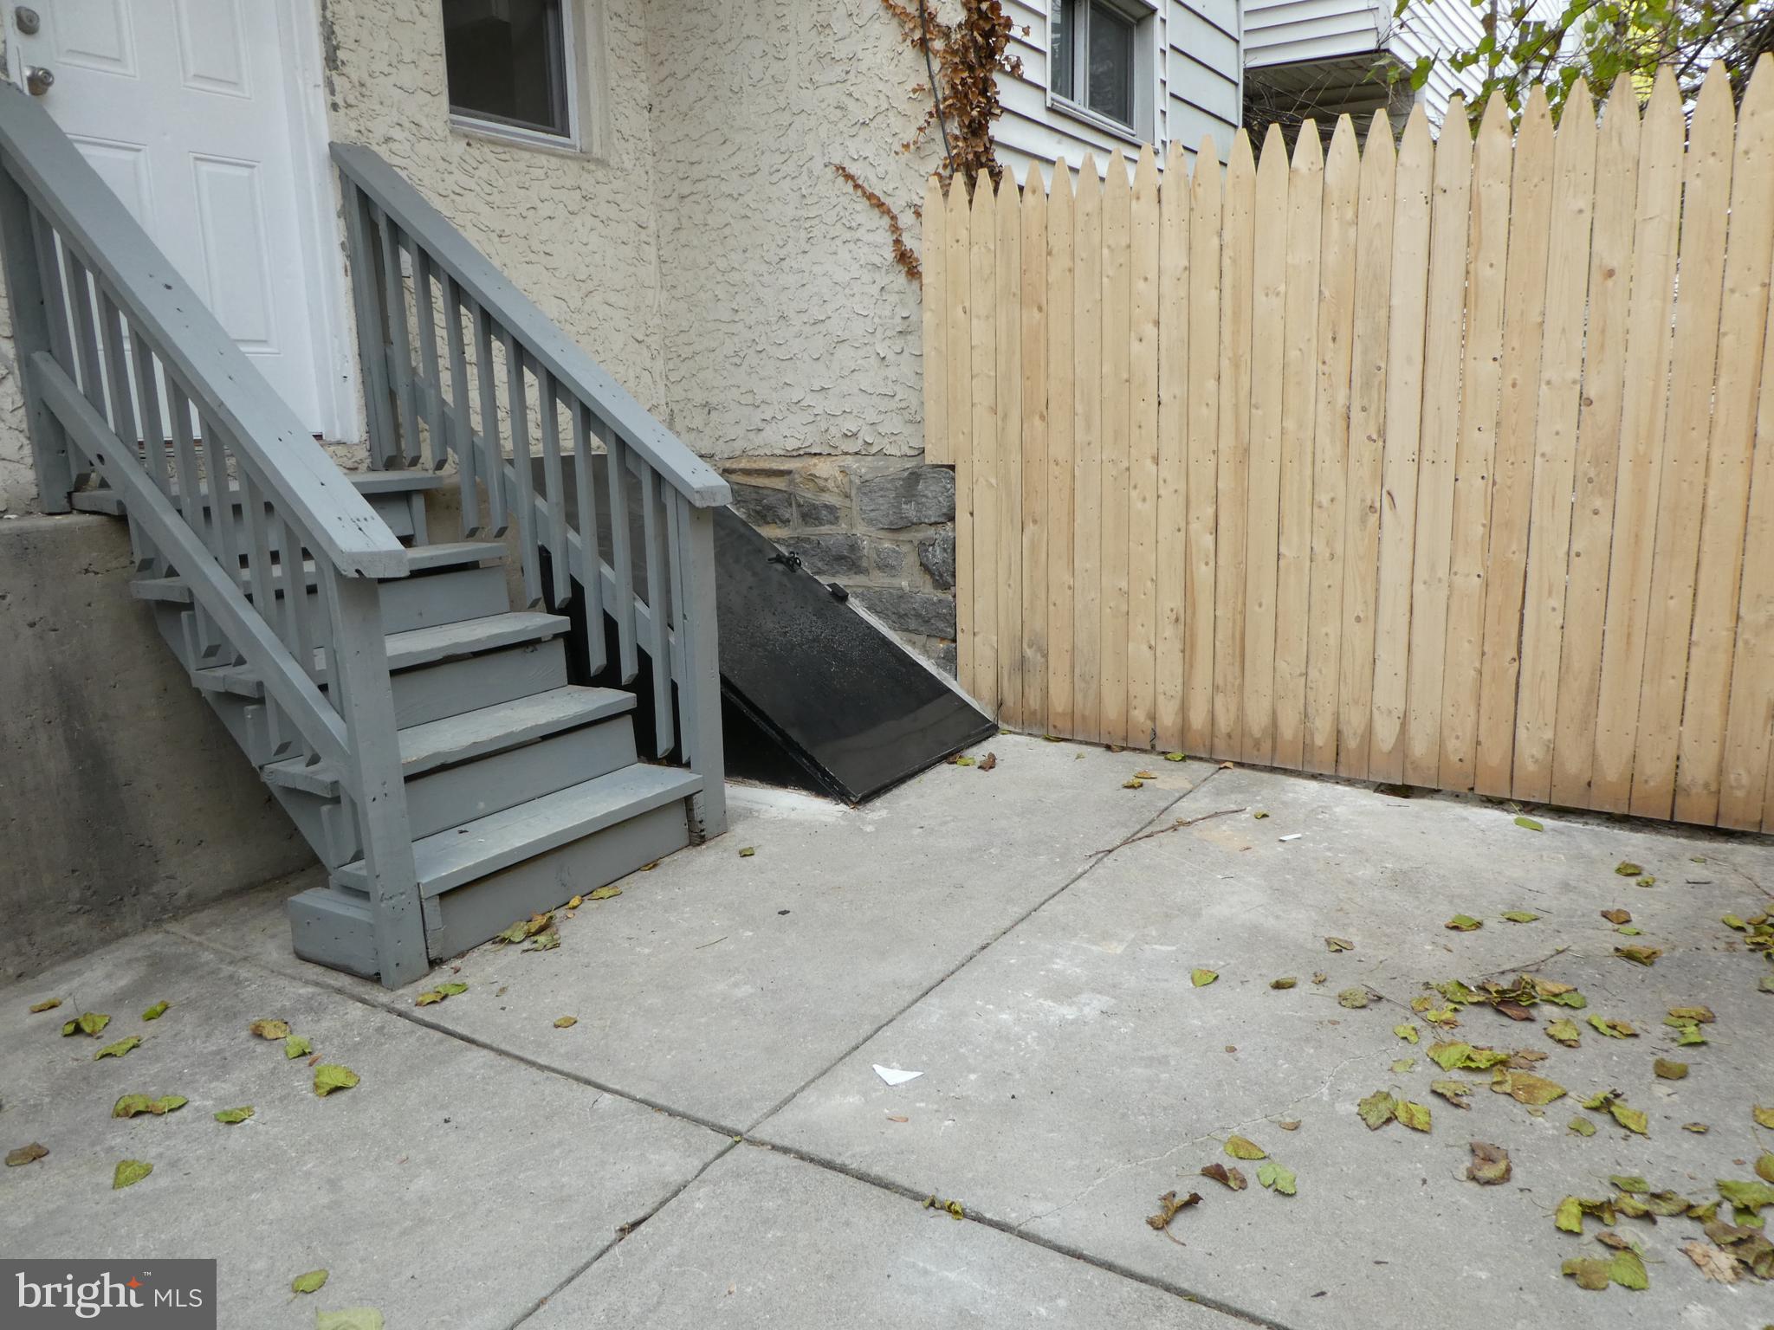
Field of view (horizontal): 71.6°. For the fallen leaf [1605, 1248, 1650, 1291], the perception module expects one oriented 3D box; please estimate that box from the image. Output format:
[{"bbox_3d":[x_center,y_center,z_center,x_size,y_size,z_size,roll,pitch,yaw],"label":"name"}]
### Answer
[{"bbox_3d":[0.881,0.719,1.465,0.039,0.012,0.069,3,11,24],"label":"fallen leaf"}]

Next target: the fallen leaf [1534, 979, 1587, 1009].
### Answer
[{"bbox_3d":[1.272,0.615,2.319,0.081,0.025,0.082,1,12,15],"label":"fallen leaf"}]

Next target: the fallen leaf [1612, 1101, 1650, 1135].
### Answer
[{"bbox_3d":[1.071,0.653,1.777,0.046,0.020,0.058,4,12,27],"label":"fallen leaf"}]

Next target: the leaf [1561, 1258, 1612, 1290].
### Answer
[{"bbox_3d":[0.833,0.721,1.458,0.062,0.014,0.044,0,10,6],"label":"leaf"}]

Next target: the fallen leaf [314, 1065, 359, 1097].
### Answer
[{"bbox_3d":[-0.889,0.665,1.987,0.067,0.022,0.085,-6,11,-25],"label":"fallen leaf"}]

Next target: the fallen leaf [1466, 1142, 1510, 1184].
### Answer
[{"bbox_3d":[0.819,0.678,1.673,0.054,0.022,0.085,4,12,26],"label":"fallen leaf"}]

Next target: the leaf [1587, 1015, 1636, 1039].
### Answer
[{"bbox_3d":[1.211,0.601,2.054,0.059,0.016,0.073,-4,11,-14],"label":"leaf"}]

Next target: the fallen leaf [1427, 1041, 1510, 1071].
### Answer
[{"bbox_3d":[1.000,0.666,2.112,0.130,0.025,0.071,-3,12,-4],"label":"fallen leaf"}]

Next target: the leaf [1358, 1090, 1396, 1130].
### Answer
[{"bbox_3d":[0.727,0.657,1.820,0.104,0.014,0.050,-10,13,-39],"label":"leaf"}]

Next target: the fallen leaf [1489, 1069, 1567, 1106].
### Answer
[{"bbox_3d":[1.044,0.688,2.007,0.103,0.022,0.082,8,15,41],"label":"fallen leaf"}]

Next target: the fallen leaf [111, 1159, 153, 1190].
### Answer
[{"bbox_3d":[-1.169,0.785,1.911,0.051,0.012,0.071,-7,13,-24],"label":"fallen leaf"}]

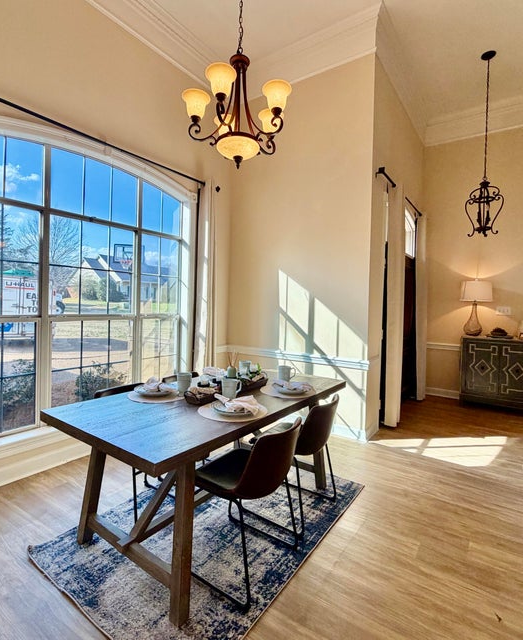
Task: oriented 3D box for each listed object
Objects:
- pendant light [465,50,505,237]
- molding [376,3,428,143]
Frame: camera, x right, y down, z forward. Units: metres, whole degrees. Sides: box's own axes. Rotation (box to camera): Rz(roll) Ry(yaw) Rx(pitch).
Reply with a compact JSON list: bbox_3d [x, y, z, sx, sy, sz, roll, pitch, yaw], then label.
[{"bbox_3d":[2.464,-1.897,3.778,0.370,1.947,0.370,2,3,36],"label":"pendant light"},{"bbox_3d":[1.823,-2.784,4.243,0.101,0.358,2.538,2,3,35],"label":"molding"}]

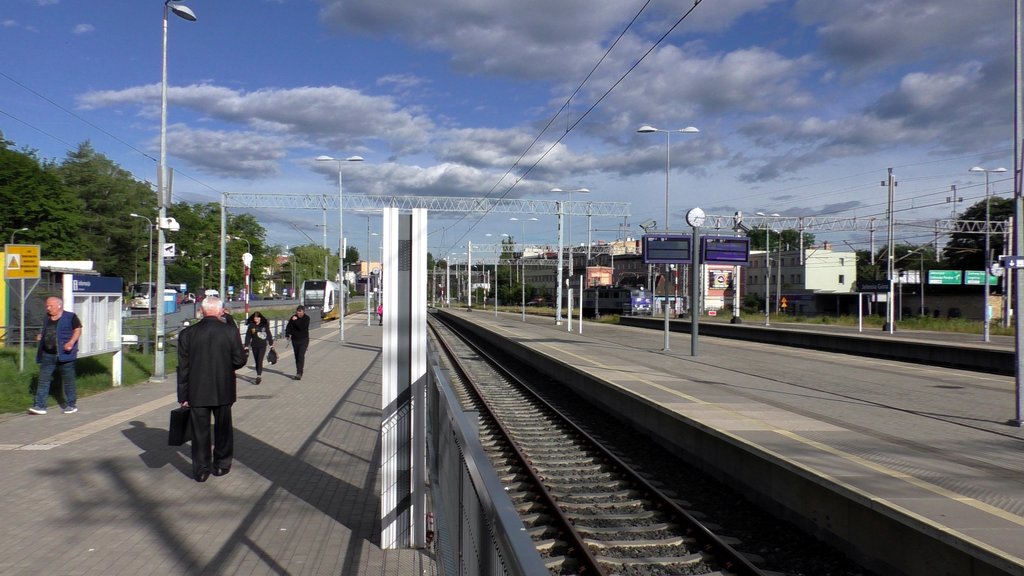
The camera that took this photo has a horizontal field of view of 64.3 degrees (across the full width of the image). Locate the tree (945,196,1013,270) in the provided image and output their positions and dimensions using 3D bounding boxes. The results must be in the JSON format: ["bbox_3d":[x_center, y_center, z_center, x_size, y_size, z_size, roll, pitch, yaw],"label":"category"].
[{"bbox_3d":[69.163,-5.082,120.000,11.200,16.499,10.500,1,-1,-7],"label":"tree"}]

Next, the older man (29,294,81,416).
[{"bbox_3d":[-6.949,1.024,12.400,0.650,1.789,0.550,0,-1,38],"label":"older man"}]

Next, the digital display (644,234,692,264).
[{"bbox_3d":[5.154,-1.276,27.000,1.600,0.940,0.380,0,-1,-8],"label":"digital display"}]

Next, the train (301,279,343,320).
[{"bbox_3d":[-19.463,1.319,86.000,2.900,3.850,24.000,0,-1,-8],"label":"train"}]

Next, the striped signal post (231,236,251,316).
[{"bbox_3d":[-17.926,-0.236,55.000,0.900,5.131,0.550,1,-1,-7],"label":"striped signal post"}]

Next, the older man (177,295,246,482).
[{"bbox_3d":[-2.848,0.943,7.720,0.630,1.760,0.420,1,-1,-18],"label":"older man"}]

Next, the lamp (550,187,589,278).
[{"bbox_3d":[3.360,-1.610,46.007,2.282,8.020,0.350,1,-1,-7],"label":"lamp"}]

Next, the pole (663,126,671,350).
[{"bbox_3d":[5.664,-1.712,29.575,0.200,7.940,0.200,1,-1,-7],"label":"pole"}]

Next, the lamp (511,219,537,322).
[{"bbox_3d":[0.946,-1.604,67.000,2.150,8.550,0.350,0,-1,-7],"label":"lamp"}]

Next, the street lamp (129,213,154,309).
[{"bbox_3d":[-35.295,-2.233,77.393,2.090,9.596,0.350,0,-1,0],"label":"street lamp"}]

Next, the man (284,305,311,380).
[{"bbox_3d":[-4.871,1.241,18.500,0.580,1.687,0.420,0,-1,-2],"label":"man"}]

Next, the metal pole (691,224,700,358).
[{"bbox_3d":[6.127,0.083,27.200,0.210,4.380,0.210,0,-1,-7],"label":"metal pole"}]

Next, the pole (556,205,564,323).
[{"bbox_3d":[3.662,-1.850,61.500,0.380,9.150,0.360,0,-1,-7],"label":"pole"}]

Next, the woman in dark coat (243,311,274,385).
[{"bbox_3d":[-5.493,1.289,17.650,0.620,1.620,0.420,0,-1,-10],"label":"woman in dark coat"}]

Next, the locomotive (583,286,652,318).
[{"bbox_3d":[14.299,1.994,112.000,3.000,4.200,15.800,1,-1,-19],"label":"locomotive"}]

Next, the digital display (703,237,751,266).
[{"bbox_3d":[7.063,-1.224,26.759,1.550,0.887,0.300,1,-1,-7],"label":"digital display"}]

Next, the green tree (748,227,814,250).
[{"bbox_3d":[52.738,-3.241,160.000,12.000,17.285,10.000,1,-1,-7],"label":"green tree"}]

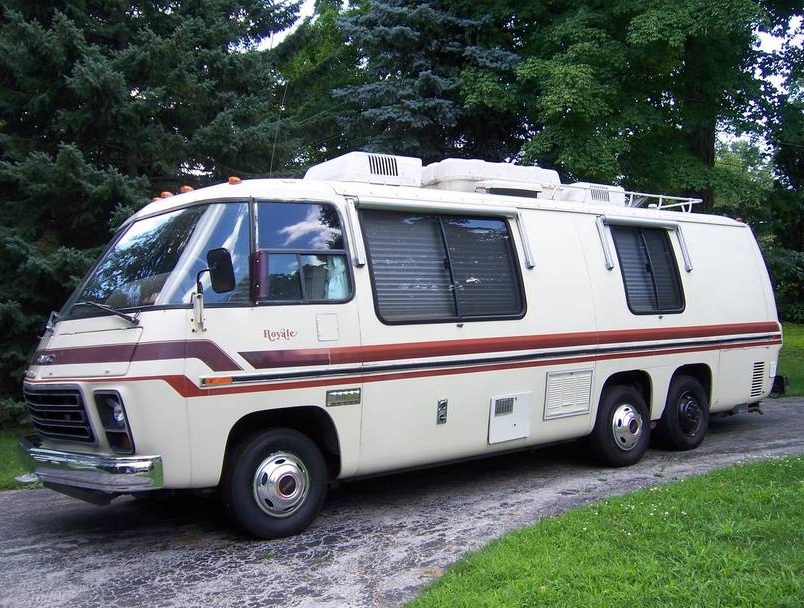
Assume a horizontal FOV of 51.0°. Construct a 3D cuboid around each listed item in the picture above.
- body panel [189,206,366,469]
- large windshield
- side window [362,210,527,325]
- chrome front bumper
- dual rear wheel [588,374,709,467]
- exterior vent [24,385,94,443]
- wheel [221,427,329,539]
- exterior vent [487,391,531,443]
[{"bbox_3d":[-0.820,0.229,5.364,1.280,1.800,0.220,-1,-1,-38],"label":"body panel"},{"bbox_3d":[-1.949,-0.275,5.915,0.800,0.760,2.300,-1,-1,-38],"label":"large windshield"},{"bbox_3d":[0.358,-0.269,6.281,1.520,0.830,0.080,-1,-7,-38],"label":"side window"},{"bbox_3d":[-2.275,1.011,5.617,0.500,0.250,2.200,-1,-1,-38],"label":"chrome front bumper"},{"bbox_3d":[2.361,1.093,7.972,1.760,0.735,0.240,-1,-1,-38],"label":"dual rear wheel"},{"bbox_3d":[-2.353,0.713,5.564,0.240,0.370,1.200,-1,-1,-38],"label":"exterior vent"},{"bbox_3d":[-0.820,1.155,5.444,0.740,0.735,0.230,-1,-1,-38],"label":"wheel"},{"bbox_3d":[0.855,0.896,6.625,0.450,0.370,0.050,-1,-1,-38],"label":"exterior vent"}]

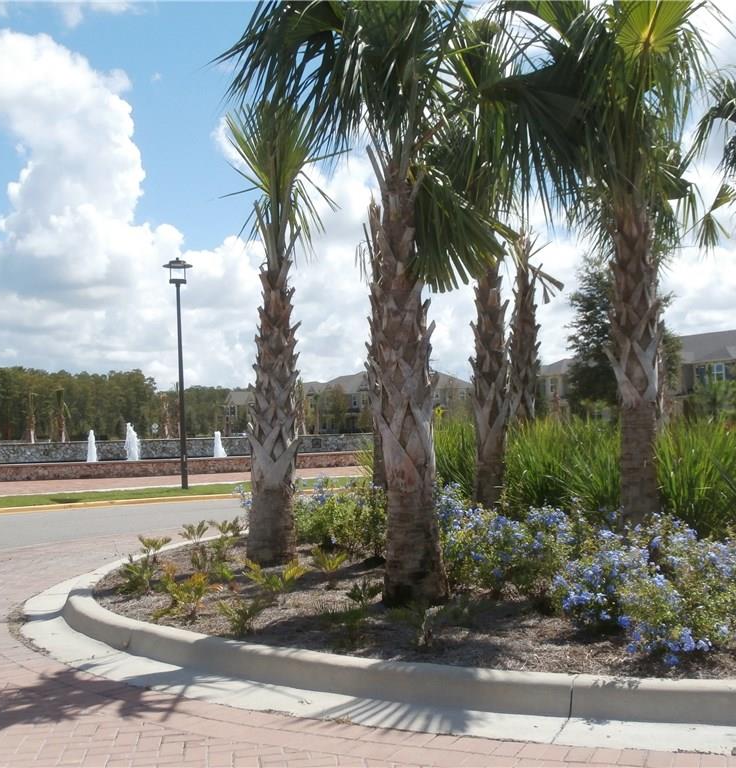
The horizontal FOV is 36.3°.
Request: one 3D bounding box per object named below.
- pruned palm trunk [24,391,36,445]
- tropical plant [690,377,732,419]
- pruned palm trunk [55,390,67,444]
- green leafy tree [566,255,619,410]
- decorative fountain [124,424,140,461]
[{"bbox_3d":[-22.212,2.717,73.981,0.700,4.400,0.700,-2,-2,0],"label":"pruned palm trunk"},{"bbox_3d":[9.741,0.989,31.971,1.250,2.350,1.250,-2,-2,0],"label":"tropical plant"},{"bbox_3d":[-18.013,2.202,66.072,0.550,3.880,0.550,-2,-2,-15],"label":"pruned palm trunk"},{"bbox_3d":[9.371,-1.170,42.054,4.000,7.400,4.000,-2,-2,0],"label":"green leafy tree"},{"bbox_3d":[-8.163,2.006,38.965,0.580,1.400,0.580,-2,-2,0],"label":"decorative fountain"}]

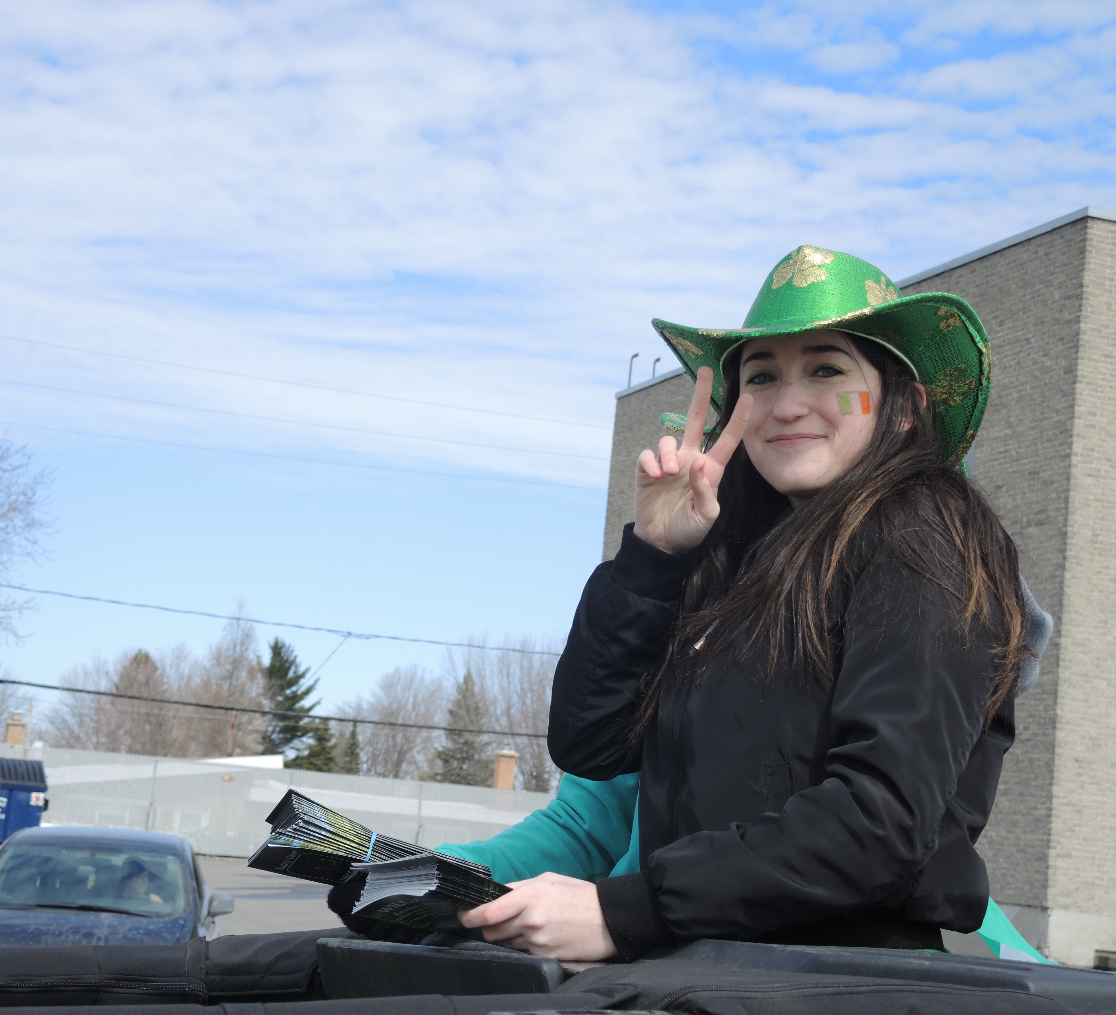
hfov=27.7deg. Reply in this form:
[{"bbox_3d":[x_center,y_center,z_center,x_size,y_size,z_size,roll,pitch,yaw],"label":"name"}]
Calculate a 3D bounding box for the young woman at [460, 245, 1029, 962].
[{"bbox_3d":[0.151,0.575,2.087,0.540,1.680,0.480,10,-9,-30],"label":"young woman"}]

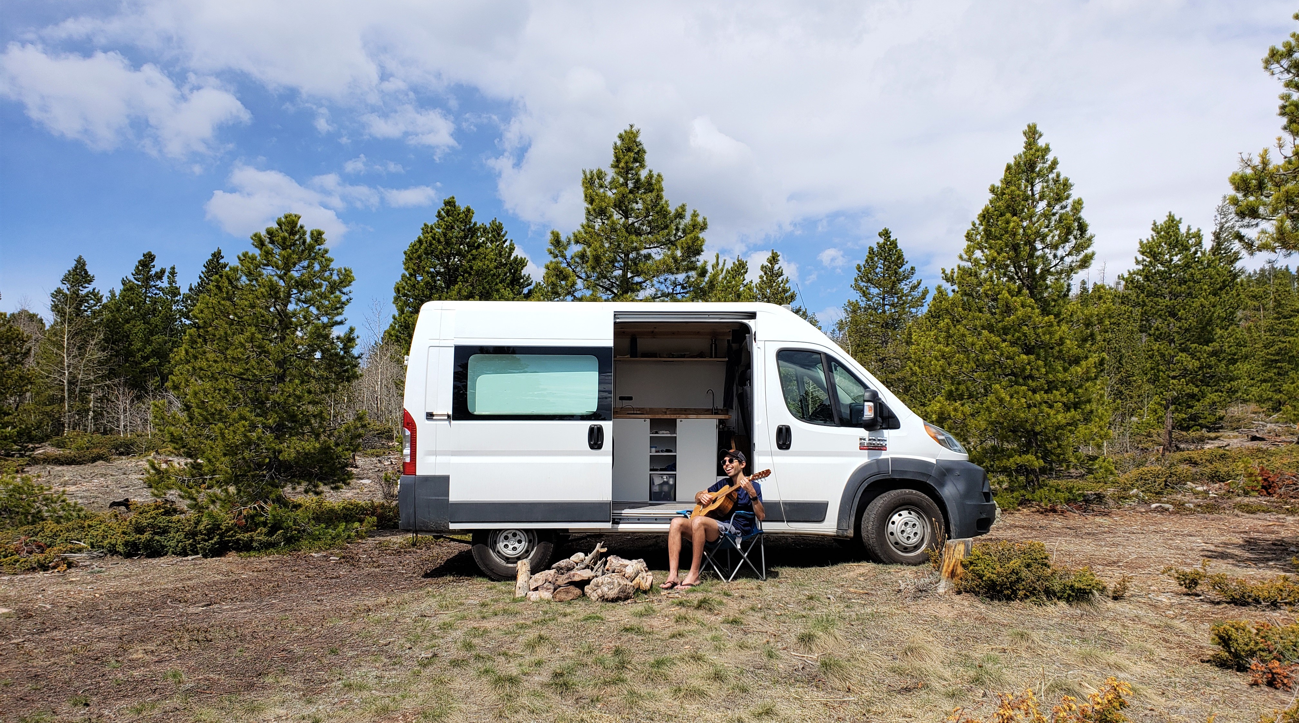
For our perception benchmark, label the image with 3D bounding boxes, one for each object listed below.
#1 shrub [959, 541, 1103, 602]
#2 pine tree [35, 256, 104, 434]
[{"bbox_3d":[2.988,1.611,7.650,1.180,0.420,0.950,0,-2,0],"label":"shrub"},{"bbox_3d":[-18.131,-0.508,30.500,2.221,5.552,2.154,0,-2,0],"label":"pine tree"}]

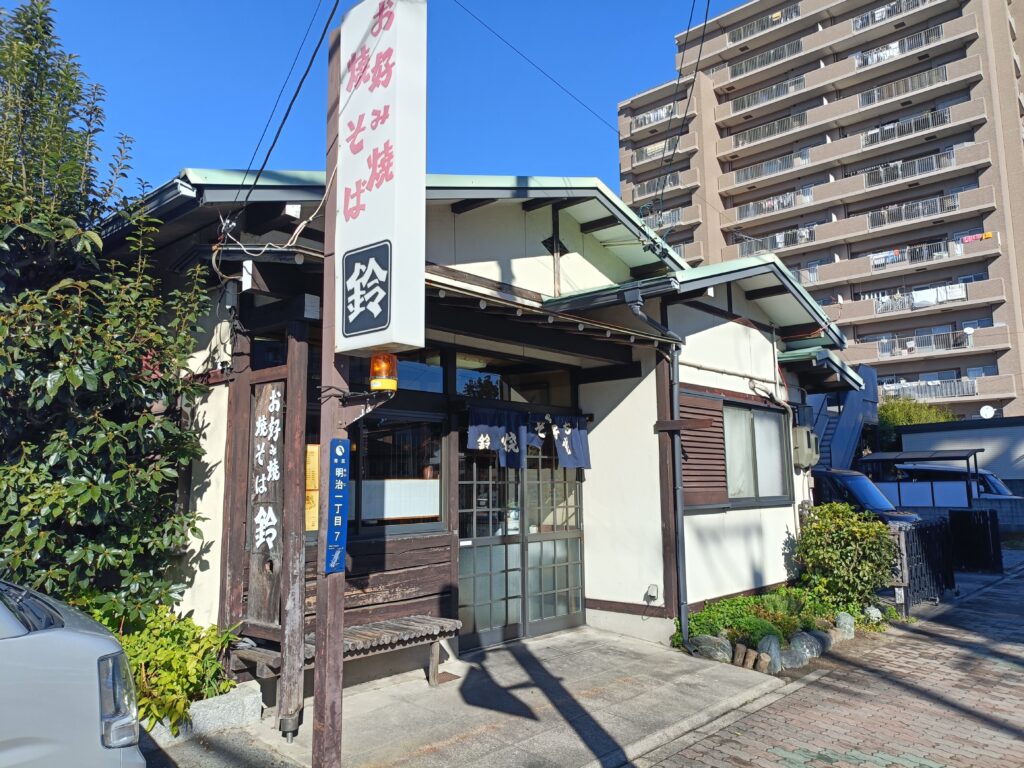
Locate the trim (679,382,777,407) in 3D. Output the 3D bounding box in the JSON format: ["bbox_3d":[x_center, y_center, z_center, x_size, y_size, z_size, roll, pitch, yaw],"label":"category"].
[{"bbox_3d":[2.391,0.117,7.936,0.035,0.085,2.350,-7,-10,43],"label":"trim"}]

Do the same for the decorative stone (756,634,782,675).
[{"bbox_3d":[2.155,2.267,6.231,0.200,0.280,0.200,-8,-11,42],"label":"decorative stone"}]

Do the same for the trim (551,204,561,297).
[{"bbox_3d":[0.430,-1.329,7.365,0.066,0.949,0.089,-7,-11,41],"label":"trim"}]

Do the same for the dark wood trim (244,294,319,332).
[{"bbox_3d":[-1.513,-0.428,4.759,0.860,0.145,0.105,-7,-10,43],"label":"dark wood trim"}]

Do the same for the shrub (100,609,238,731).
[{"bbox_3d":[-2.116,1.706,4.469,0.550,0.650,0.740,-8,-11,42],"label":"shrub"}]

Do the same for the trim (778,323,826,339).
[{"bbox_3d":[3.577,-0.663,9.139,0.507,0.130,0.100,-8,-11,42],"label":"trim"}]

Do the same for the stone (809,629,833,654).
[{"bbox_3d":[2.911,2.394,7.020,0.230,0.230,0.240,-8,-11,42],"label":"stone"}]

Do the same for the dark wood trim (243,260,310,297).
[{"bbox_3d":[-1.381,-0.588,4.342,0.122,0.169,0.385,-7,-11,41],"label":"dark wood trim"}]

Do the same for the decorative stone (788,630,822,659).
[{"bbox_3d":[2.649,2.356,6.662,0.280,0.230,0.270,-7,-10,43],"label":"decorative stone"}]

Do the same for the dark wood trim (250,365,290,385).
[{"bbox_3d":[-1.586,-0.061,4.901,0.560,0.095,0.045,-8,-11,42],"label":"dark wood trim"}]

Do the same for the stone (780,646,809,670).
[{"bbox_3d":[2.242,2.174,5.889,0.150,0.169,0.197,-7,-11,41],"label":"stone"}]

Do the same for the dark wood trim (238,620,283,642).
[{"bbox_3d":[-1.445,1.414,4.250,0.475,0.080,0.075,-7,-11,41],"label":"dark wood trim"}]

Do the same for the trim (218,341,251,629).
[{"bbox_3d":[-1.859,0.750,4.963,0.105,2.160,0.105,-7,-10,43],"label":"trim"}]

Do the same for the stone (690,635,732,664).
[{"bbox_3d":[1.736,2.320,6.436,0.380,0.220,0.270,-7,-10,43],"label":"stone"}]

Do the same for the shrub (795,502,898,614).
[{"bbox_3d":[3.792,1.955,8.386,1.040,1.150,1.100,-7,-10,43],"label":"shrub"}]

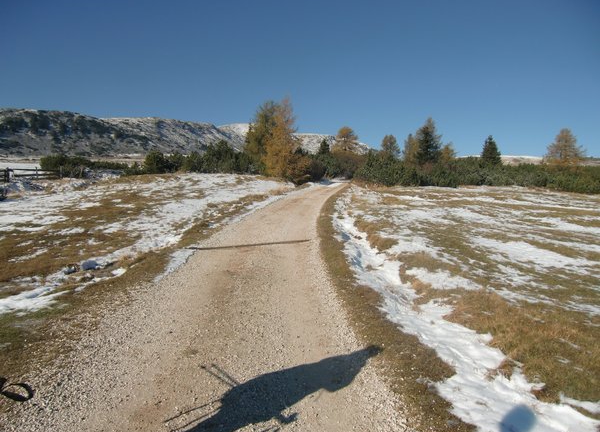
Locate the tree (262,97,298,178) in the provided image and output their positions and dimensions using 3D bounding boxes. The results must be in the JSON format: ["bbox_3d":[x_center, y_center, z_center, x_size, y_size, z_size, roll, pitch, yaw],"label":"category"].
[{"bbox_3d":[-1.846,-7.291,39.392,3.410,7.650,3.410,0,7,0],"label":"tree"}]

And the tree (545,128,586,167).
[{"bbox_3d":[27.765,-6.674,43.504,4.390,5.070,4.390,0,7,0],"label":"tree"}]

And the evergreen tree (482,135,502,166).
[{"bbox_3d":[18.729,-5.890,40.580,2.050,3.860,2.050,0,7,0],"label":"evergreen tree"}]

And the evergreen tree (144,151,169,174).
[{"bbox_3d":[-16.077,-6.073,46.606,2.690,2.720,2.690,0,7,0],"label":"evergreen tree"}]

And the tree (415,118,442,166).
[{"bbox_3d":[12.858,-6.851,41.465,2.890,5.810,2.890,0,7,0],"label":"tree"}]

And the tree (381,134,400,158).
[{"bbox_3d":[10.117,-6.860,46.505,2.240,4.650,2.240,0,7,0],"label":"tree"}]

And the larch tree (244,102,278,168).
[{"bbox_3d":[-2.810,-6.040,32.000,3.000,5.850,3.000,0,8,0],"label":"larch tree"}]

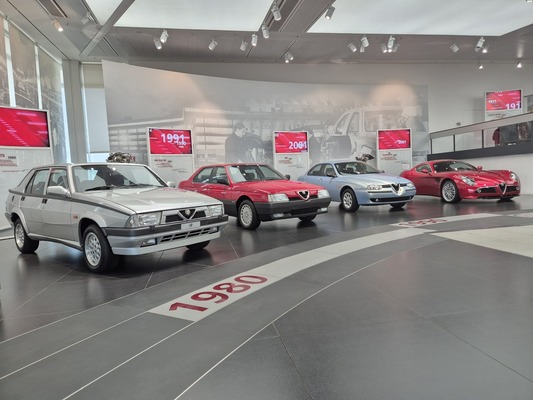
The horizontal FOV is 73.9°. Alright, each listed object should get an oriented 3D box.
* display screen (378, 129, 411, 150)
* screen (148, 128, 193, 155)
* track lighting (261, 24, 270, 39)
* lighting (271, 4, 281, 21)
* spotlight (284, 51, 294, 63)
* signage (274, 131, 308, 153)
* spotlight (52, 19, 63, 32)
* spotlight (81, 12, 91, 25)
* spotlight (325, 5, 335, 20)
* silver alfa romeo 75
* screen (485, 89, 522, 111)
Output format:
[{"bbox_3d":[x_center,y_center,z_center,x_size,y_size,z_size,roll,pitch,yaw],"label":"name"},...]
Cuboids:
[{"bbox_3d":[5.268,-2.468,14.579,1.400,0.790,0.080,-3,3,-8],"label":"display screen"},{"bbox_3d":[-3.071,-1.864,11.431,1.400,0.790,0.080,-5,4,-36],"label":"screen"},{"bbox_3d":[-0.012,-4.993,10.526,0.200,0.400,0.220,-5,4,-30],"label":"track lighting"},{"bbox_3d":[0.259,-4.937,9.366,0.230,0.390,0.200,1,5,45],"label":"lighting"},{"bbox_3d":[0.843,-5.169,12.758,0.220,0.380,0.260,-5,4,-37],"label":"spotlight"},{"bbox_3d":[0.962,-2.196,13.609,1.400,0.790,0.080,-4,4,-21],"label":"signage"},{"bbox_3d":[-5.553,-4.653,9.460,0.260,0.370,0.220,0,5,41],"label":"spotlight"},{"bbox_3d":[-4.664,-4.677,9.127,0.220,0.360,0.260,-1,4,27],"label":"spotlight"},{"bbox_3d":[1.710,-5.016,9.492,0.240,0.380,0.200,-5,4,-37],"label":"spotlight"},{"bbox_3d":[-2.546,0.124,5.491,4.330,1.350,1.660,0,4,40],"label":"silver alfa romeo 75"},{"bbox_3d":[9.665,-4.017,14.443,1.400,0.790,0.080,-3,3,3],"label":"screen"}]

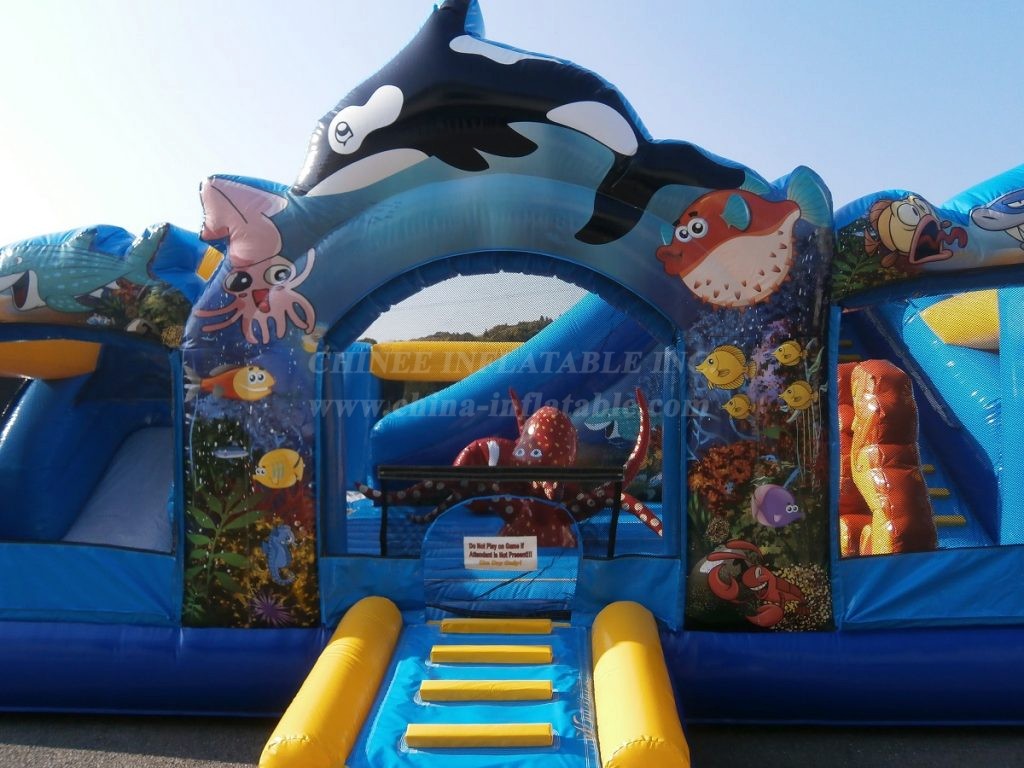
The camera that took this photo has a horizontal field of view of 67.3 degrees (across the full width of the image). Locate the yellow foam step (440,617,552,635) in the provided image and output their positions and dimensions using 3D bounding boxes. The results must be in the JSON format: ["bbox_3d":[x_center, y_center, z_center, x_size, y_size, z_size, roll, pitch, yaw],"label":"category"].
[{"bbox_3d":[-0.079,1.266,4.014,0.575,0.052,0.075,-1,8,3],"label":"yellow foam step"}]

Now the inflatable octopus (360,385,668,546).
[{"bbox_3d":[0.010,0.550,6.050,2.200,1.220,1.750,0,-1,27],"label":"inflatable octopus"}]

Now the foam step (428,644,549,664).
[{"bbox_3d":[-0.094,1.306,3.715,0.575,0.052,0.075,-1,8,3],"label":"foam step"}]

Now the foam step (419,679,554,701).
[{"bbox_3d":[-0.111,1.350,3.386,0.575,0.052,0.075,-1,8,3],"label":"foam step"}]

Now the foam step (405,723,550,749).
[{"bbox_3d":[-0.127,1.395,3.051,0.575,0.052,0.075,-1,8,3],"label":"foam step"}]

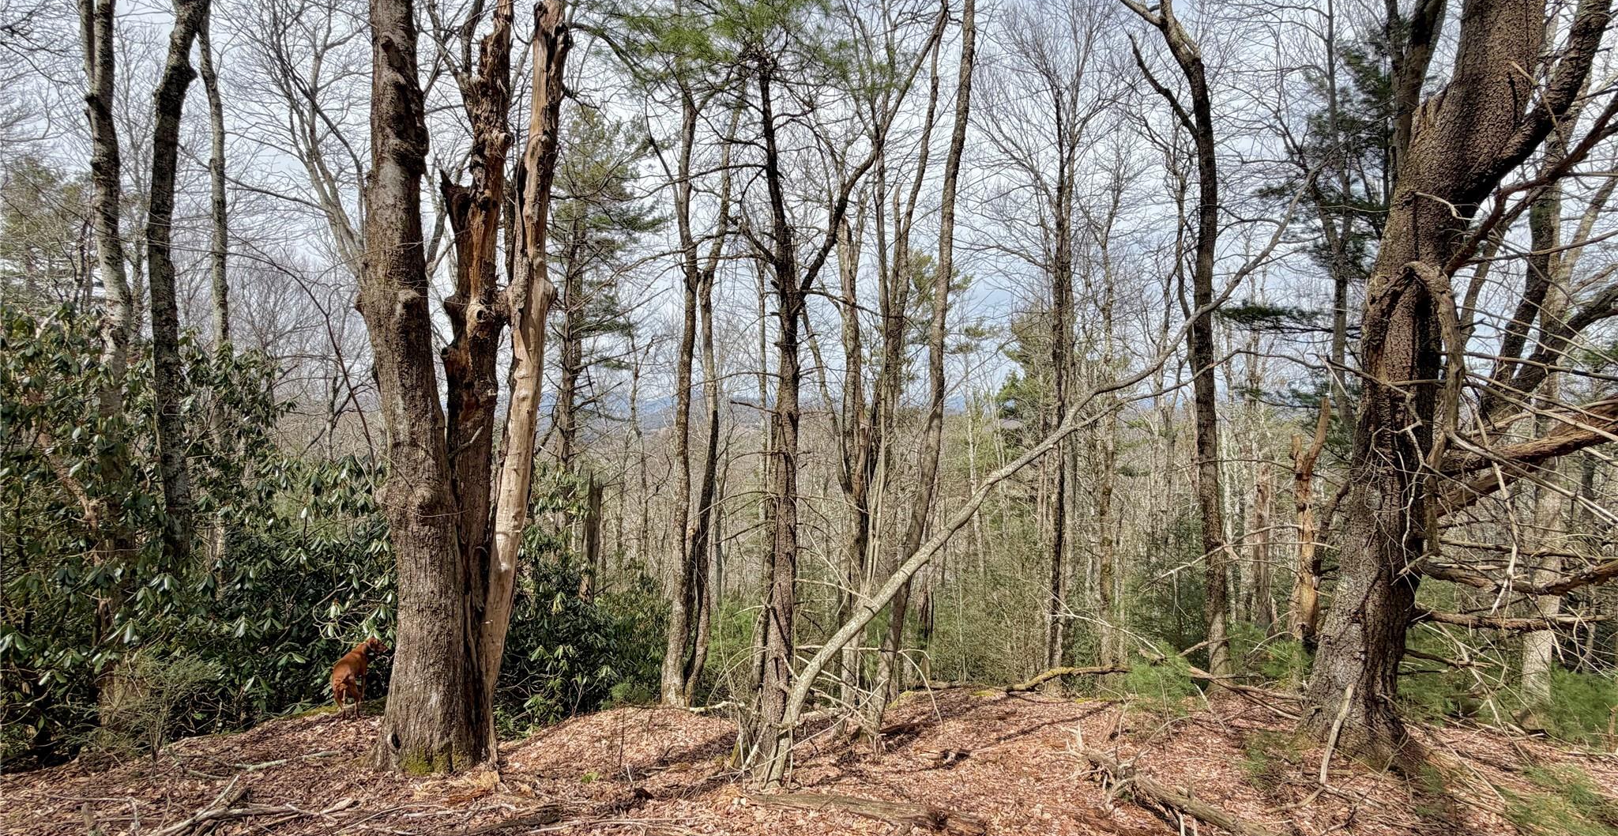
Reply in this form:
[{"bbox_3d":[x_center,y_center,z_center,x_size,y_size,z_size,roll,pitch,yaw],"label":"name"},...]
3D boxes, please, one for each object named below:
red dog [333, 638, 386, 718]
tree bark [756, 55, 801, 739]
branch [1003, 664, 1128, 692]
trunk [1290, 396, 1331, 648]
[{"bbox_3d":[-4.476,2.561,6.500,0.280,0.620,0.820,0,0,-17],"label":"red dog"},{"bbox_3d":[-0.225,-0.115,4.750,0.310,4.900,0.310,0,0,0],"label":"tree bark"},{"bbox_3d":[2.719,2.739,6.900,1.250,0.280,0.280,0,0,0],"label":"branch"},{"bbox_3d":[6.578,1.370,8.600,0.480,3.300,0.420,0,0,0],"label":"trunk"}]

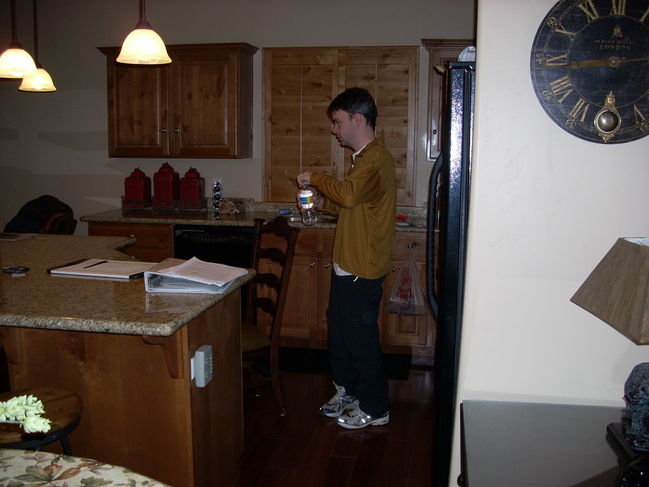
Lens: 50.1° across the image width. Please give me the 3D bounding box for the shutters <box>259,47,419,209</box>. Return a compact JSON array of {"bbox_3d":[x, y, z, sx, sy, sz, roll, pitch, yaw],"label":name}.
[{"bbox_3d":[0.101,-0.821,4.907,1.104,1.092,0.060,2,10,11],"label":"shutters"}]

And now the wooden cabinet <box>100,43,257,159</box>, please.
[{"bbox_3d":[-1.004,-0.991,4.928,1.036,0.755,0.380,2,10,11],"label":"wooden cabinet"}]

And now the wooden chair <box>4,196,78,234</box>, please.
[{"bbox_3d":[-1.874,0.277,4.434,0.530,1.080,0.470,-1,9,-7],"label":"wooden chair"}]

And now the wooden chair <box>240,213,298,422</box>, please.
[{"bbox_3d":[-0.469,0.401,3.763,0.530,1.070,0.460,-6,11,-32],"label":"wooden chair"}]

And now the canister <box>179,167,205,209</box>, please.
[{"bbox_3d":[-0.975,-0.417,5.142,0.138,0.298,0.138,2,10,11],"label":"canister"}]

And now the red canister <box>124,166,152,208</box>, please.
[{"bbox_3d":[-1.390,-0.419,5.174,0.138,0.300,0.138,2,10,11],"label":"red canister"}]

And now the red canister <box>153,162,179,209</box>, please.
[{"bbox_3d":[-1.167,-0.434,5.154,0.138,0.332,0.138,2,10,11],"label":"red canister"}]

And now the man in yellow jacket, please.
[{"bbox_3d":[0.128,0.090,3.575,0.510,1.750,0.500,0,9,-5],"label":"man in yellow jacket"}]

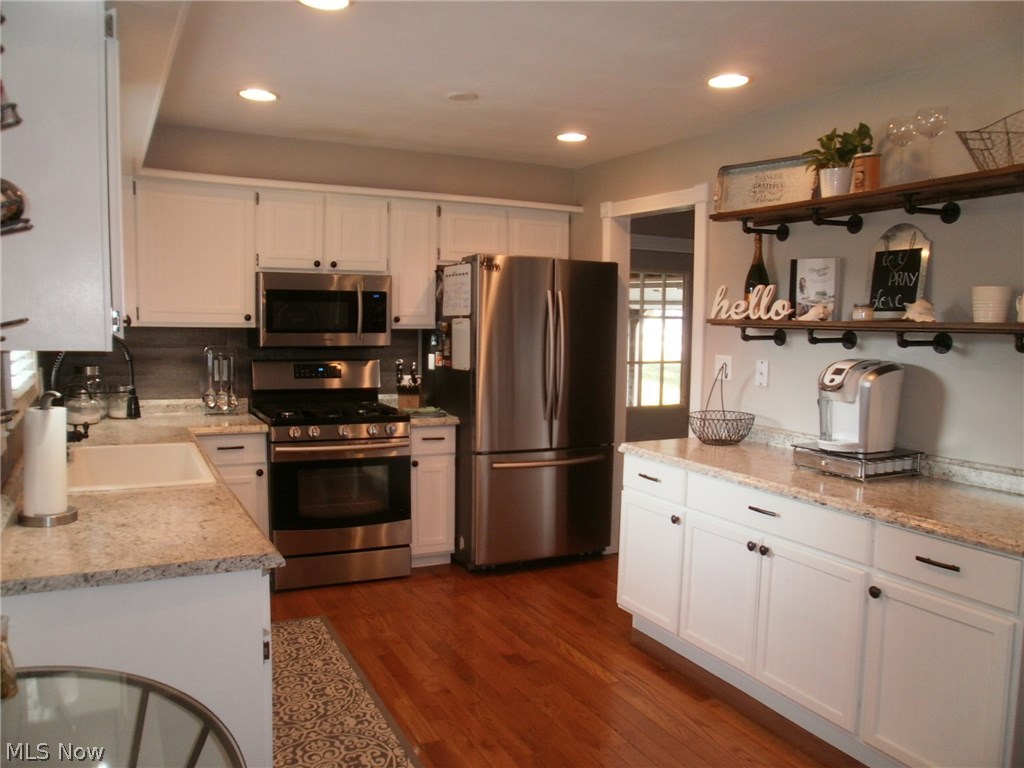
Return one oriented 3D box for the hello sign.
[{"bbox_3d":[1.037,-0.354,3.338,0.025,0.150,0.425,-3,6,-37],"label":"hello sign"}]

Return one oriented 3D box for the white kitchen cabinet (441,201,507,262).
[{"bbox_3d":[-0.297,-0.943,4.936,0.460,0.355,0.319,-1,5,-22],"label":"white kitchen cabinet"}]

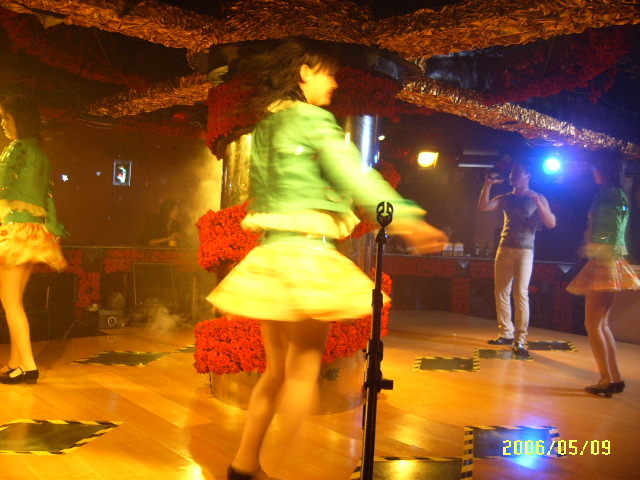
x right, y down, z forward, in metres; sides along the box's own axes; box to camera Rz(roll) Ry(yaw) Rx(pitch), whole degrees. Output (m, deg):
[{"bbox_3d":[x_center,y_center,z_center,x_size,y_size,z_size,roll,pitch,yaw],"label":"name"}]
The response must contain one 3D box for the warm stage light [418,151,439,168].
[{"bbox_3d":[1.445,-1.082,8.700,0.290,0.250,0.250,3,-1,12],"label":"warm stage light"}]

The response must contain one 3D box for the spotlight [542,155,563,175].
[{"bbox_3d":[3.126,-1.002,8.700,0.250,0.250,0.260,3,-1,22],"label":"spotlight"}]

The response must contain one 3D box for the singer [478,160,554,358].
[{"bbox_3d":[1.847,0.175,6.050,0.720,1.770,0.500,3,-1,21],"label":"singer"}]

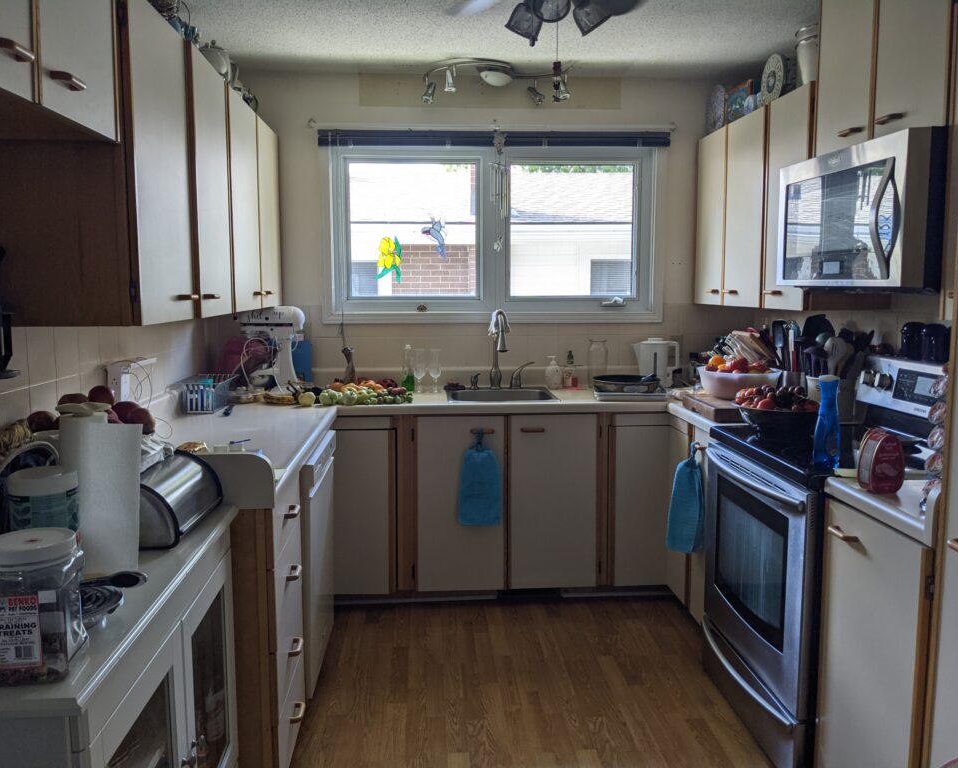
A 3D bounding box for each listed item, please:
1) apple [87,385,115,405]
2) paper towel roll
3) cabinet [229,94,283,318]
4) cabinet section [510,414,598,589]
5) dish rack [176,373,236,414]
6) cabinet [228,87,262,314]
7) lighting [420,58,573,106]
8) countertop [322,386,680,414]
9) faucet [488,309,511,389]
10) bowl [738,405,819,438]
[{"bbox_3d":[-0.889,0.033,1.880,0.064,0.060,0.064,-1,7,-4],"label":"apple"},{"bbox_3d":[-0.728,0.210,1.538,0.135,0.285,0.135,-1,7,-4],"label":"paper towel roll"},{"bbox_3d":[-1.057,-0.703,3.242,0.330,0.790,0.970,-1,7,-4],"label":"cabinet"},{"bbox_3d":[0.298,0.470,3.673,0.374,0.753,0.580,0,7,-4],"label":"cabinet section"},{"bbox_3d":[-1.104,0.041,3.281,0.170,0.125,0.345,-1,7,-4],"label":"dish rack"},{"bbox_3d":[-1.063,-0.691,3.092,0.335,0.810,0.485,-1,7,-4],"label":"cabinet"},{"bbox_3d":[0.086,-1.369,3.586,0.690,0.190,0.300,-1,7,-4],"label":"lighting"},{"bbox_3d":[0.090,0.070,3.714,1.440,0.043,0.630,-1,7,-4],"label":"countertop"},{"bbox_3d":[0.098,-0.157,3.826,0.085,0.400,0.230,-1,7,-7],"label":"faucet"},{"bbox_3d":[0.991,0.117,2.625,0.290,0.115,0.290,0,7,0],"label":"bowl"}]

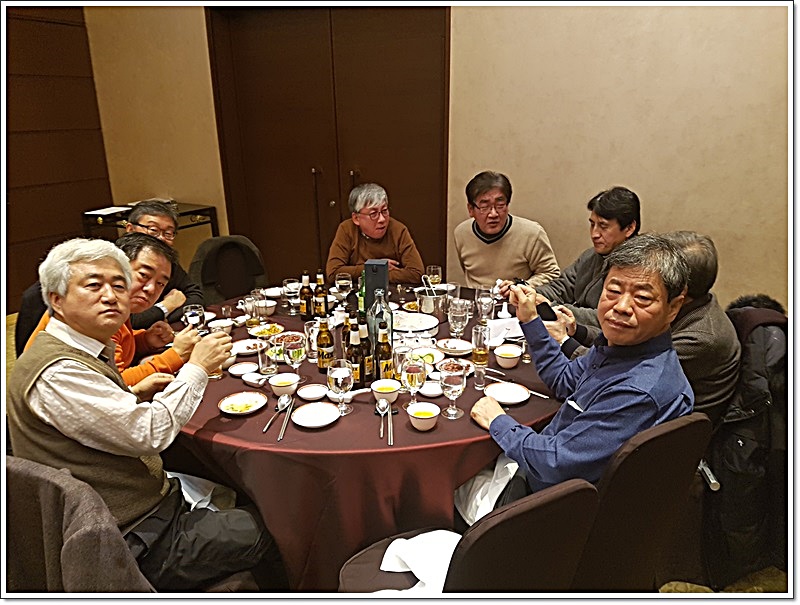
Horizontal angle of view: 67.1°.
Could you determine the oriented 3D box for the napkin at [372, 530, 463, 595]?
[{"bbox_3d":[0.067,0.700,1.547,0.260,0.070,0.290,-1,18,0],"label":"napkin"}]

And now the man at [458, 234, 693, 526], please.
[{"bbox_3d":[0.424,0.476,1.620,0.730,1.310,0.530,11,21,31],"label":"man"}]

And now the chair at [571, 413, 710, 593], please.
[{"bbox_3d":[0.416,0.645,1.687,0.470,0.890,0.580,-12,21,-30],"label":"chair"}]

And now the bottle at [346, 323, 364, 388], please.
[{"bbox_3d":[-0.146,0.172,1.984,0.060,0.218,0.060,-1,18,0],"label":"bottle"}]

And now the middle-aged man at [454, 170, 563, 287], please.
[{"bbox_3d":[0.509,-0.022,3.099,0.540,1.270,0.720,8,20,24],"label":"middle-aged man"}]

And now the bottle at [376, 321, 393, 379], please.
[{"bbox_3d":[-0.050,0.166,1.995,0.060,0.218,0.060,-1,18,0],"label":"bottle"}]

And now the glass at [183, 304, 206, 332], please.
[{"bbox_3d":[-0.830,0.089,2.414,0.081,0.152,0.081,-1,17,0],"label":"glass"}]

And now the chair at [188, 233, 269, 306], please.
[{"bbox_3d":[-0.783,0.155,3.241,0.460,0.960,0.580,-12,22,-31],"label":"chair"}]

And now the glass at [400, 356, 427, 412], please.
[{"bbox_3d":[0.041,0.248,1.849,0.077,0.153,0.077,-1,18,0],"label":"glass"}]

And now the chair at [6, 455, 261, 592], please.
[{"bbox_3d":[-0.658,0.698,1.664,0.570,0.910,0.480,-16,23,-41],"label":"chair"}]

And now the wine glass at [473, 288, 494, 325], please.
[{"bbox_3d":[0.369,0.011,2.587,0.078,0.158,0.078,-1,17,0],"label":"wine glass"}]

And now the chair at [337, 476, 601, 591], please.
[{"bbox_3d":[0.133,0.739,1.488,0.470,0.910,0.570,-13,21,-33],"label":"chair"}]

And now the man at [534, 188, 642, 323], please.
[{"bbox_3d":[0.834,0.159,2.611,0.760,1.280,0.540,-6,19,-16],"label":"man"}]

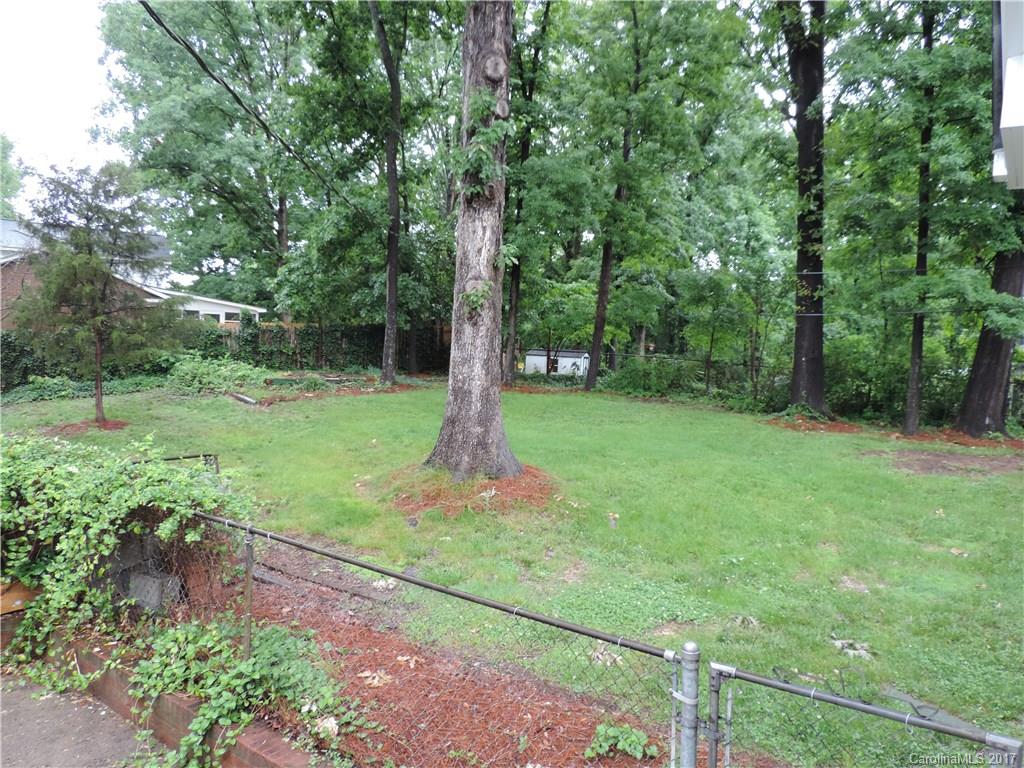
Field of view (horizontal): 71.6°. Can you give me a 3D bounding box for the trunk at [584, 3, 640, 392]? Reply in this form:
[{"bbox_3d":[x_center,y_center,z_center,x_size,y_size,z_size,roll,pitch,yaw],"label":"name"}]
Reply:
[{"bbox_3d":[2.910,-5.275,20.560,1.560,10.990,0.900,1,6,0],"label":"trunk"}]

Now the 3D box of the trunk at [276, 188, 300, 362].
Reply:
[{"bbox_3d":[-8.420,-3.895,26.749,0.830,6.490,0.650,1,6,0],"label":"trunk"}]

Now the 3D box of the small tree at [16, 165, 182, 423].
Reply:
[{"bbox_3d":[-8.481,-1.831,14.598,3.250,5.220,3.250,1,6,0],"label":"small tree"}]

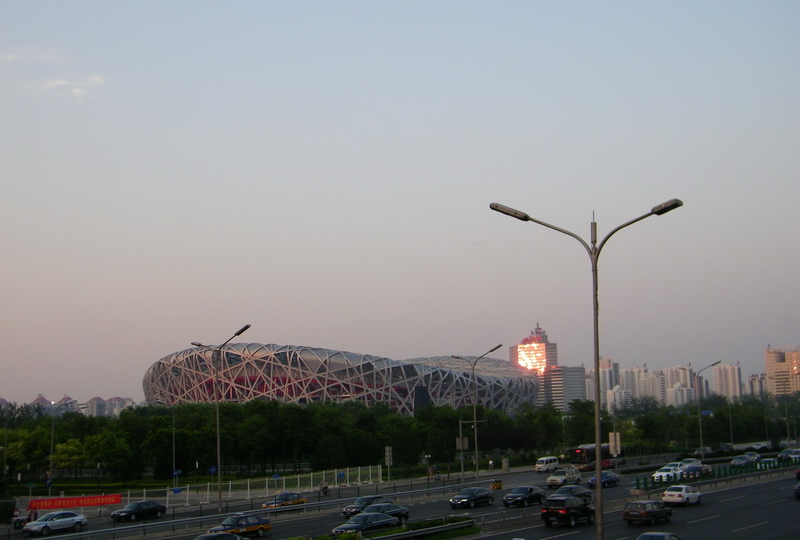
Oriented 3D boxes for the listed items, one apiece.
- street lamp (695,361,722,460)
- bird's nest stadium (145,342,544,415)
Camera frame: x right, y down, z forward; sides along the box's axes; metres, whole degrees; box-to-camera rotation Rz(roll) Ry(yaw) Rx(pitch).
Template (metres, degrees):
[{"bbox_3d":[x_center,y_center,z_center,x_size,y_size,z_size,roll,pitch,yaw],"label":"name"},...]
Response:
[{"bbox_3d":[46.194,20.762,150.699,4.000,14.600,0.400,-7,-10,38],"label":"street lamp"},{"bbox_3d":[-50.373,95.822,835.301,332.000,68.500,296.000,-7,-10,34],"label":"bird's nest stadium"}]

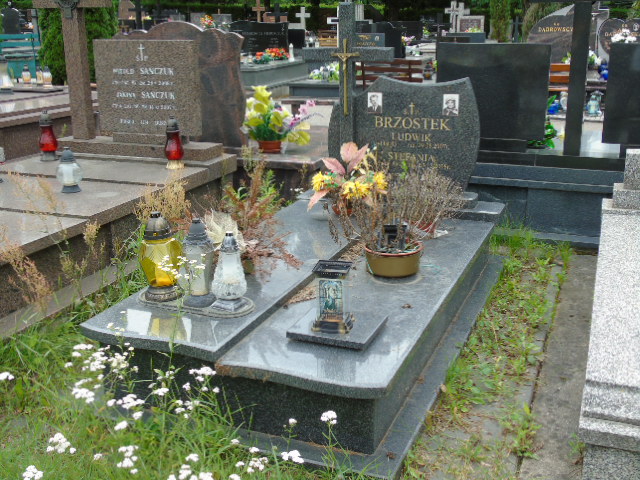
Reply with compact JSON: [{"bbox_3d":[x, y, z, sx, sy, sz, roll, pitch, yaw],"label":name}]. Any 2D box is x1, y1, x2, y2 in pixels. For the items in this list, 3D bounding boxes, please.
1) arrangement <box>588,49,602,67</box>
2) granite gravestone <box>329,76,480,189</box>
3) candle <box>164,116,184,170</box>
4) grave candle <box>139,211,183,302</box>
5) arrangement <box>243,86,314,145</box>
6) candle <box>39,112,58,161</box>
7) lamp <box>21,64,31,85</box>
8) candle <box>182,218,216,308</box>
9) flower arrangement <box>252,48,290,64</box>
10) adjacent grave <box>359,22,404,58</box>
[{"bbox_3d":[4.007,-2.648,10.760,0.292,0.269,0.250,6,19,22],"label":"arrangement"},{"bbox_3d":[0.450,-0.583,4.069,0.835,0.620,0.079,6,18,21],"label":"granite gravestone"},{"bbox_3d":[-0.971,-0.646,4.888,0.127,0.339,0.127,6,19,22],"label":"candle"},{"bbox_3d":[-0.596,0.055,2.729,0.165,0.320,0.165,0,17,0],"label":"grave candle"},{"bbox_3d":[-0.337,-0.938,5.726,0.549,0.494,0.420,6,19,22],"label":"arrangement"},{"bbox_3d":[-1.889,-0.730,5.100,0.130,0.340,0.130,6,18,21],"label":"candle"},{"bbox_3d":[-2.899,-1.636,7.276,0.085,0.190,0.085,6,18,21],"label":"lamp"},{"bbox_3d":[-0.443,0.072,2.662,0.120,0.325,0.120,0,17,0],"label":"candle"},{"bbox_3d":[-0.841,-3.190,12.769,0.658,0.210,0.350,6,19,22],"label":"flower arrangement"},{"bbox_3d":[1.119,-3.615,13.407,0.857,0.631,0.450,6,19,22],"label":"adjacent grave"}]

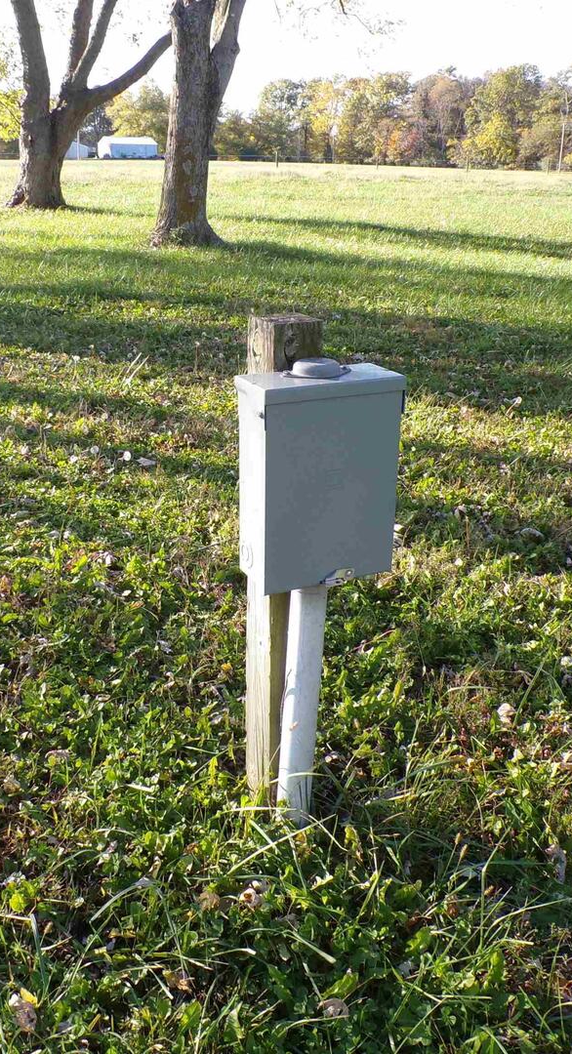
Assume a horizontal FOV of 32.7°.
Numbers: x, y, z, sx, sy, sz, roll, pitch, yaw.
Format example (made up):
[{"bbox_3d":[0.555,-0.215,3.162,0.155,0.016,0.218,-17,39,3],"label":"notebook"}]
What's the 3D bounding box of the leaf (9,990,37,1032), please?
[{"bbox_3d":[-0.355,0.653,1.317,0.037,0.030,0.052,-6,22,-18],"label":"leaf"}]

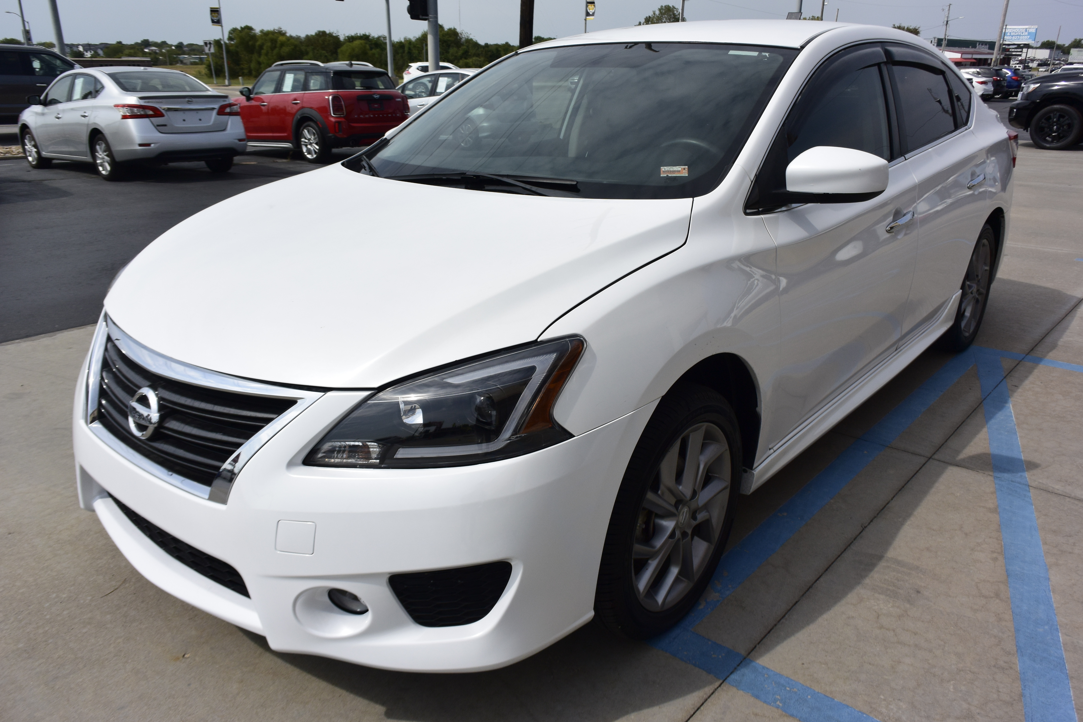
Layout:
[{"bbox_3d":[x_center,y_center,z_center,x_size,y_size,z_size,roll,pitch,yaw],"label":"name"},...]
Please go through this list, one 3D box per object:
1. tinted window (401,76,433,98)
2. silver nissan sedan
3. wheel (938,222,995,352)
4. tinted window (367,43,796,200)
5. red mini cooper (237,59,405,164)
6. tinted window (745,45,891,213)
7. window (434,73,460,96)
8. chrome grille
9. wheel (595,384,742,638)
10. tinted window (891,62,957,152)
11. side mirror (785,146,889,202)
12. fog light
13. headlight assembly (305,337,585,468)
[{"bbox_3d":[-2.442,-5.517,16.299,0.140,0.430,0.900,-19,27,-41],"label":"tinted window"},{"bbox_3d":[-6.332,-3.611,12.208,4.615,1.490,1.800,15,24,39],"label":"silver nissan sedan"},{"bbox_3d":[2.041,-0.367,3.969,0.210,0.632,0.632,15,26,38],"label":"wheel"},{"bbox_3d":[0.050,-0.793,2.621,1.460,0.100,0.980,14,50,38],"label":"tinted window"},{"bbox_3d":[-4.230,-4.570,14.820,4.300,1.557,1.850,17,26,40],"label":"red mini cooper"},{"bbox_3d":[0.859,-0.749,2.453,0.090,0.440,1.250,-13,7,44],"label":"tinted window"},{"bbox_3d":[-1.832,-5.347,15.724,0.130,0.390,0.790,-19,27,-41],"label":"window"},{"bbox_3d":[-0.832,0.099,1.801,0.900,0.225,0.190,15,26,38],"label":"chrome grille"},{"bbox_3d":[0.270,0.353,2.011,0.220,0.635,0.635,14,24,37],"label":"wheel"},{"bbox_3d":[1.496,-1.008,3.164,0.060,0.360,0.720,-13,7,44],"label":"tinted window"},{"bbox_3d":[0.750,-0.481,2.080,0.225,0.158,0.170,15,26,38],"label":"side mirror"},{"bbox_3d":[-0.377,0.475,1.613,0.090,0.085,0.050,11,23,32],"label":"fog light"},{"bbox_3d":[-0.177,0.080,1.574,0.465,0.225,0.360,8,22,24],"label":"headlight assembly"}]

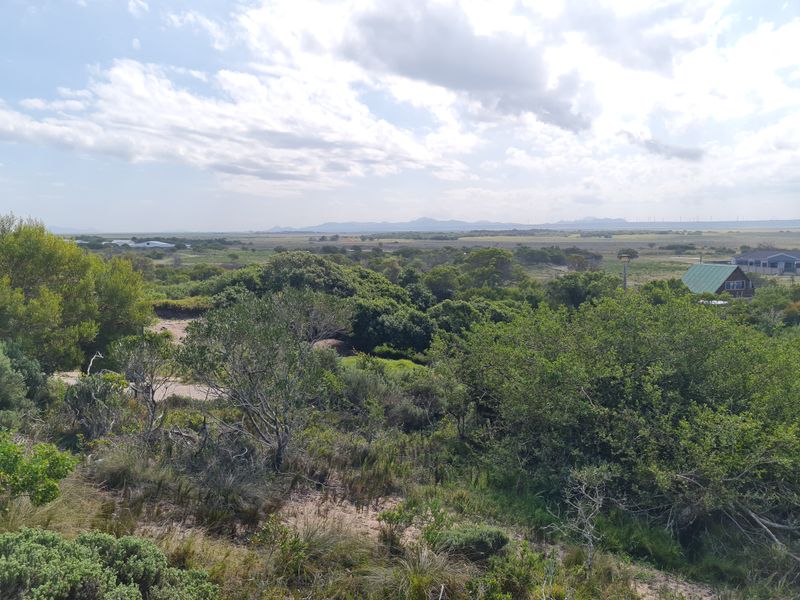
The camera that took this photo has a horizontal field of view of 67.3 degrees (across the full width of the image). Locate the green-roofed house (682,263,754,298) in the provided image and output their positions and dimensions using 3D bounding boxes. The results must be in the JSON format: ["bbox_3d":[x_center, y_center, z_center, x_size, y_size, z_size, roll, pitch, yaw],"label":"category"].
[{"bbox_3d":[43.785,-2.525,84.192,8.300,4.800,6.900,-3,7,-25],"label":"green-roofed house"}]

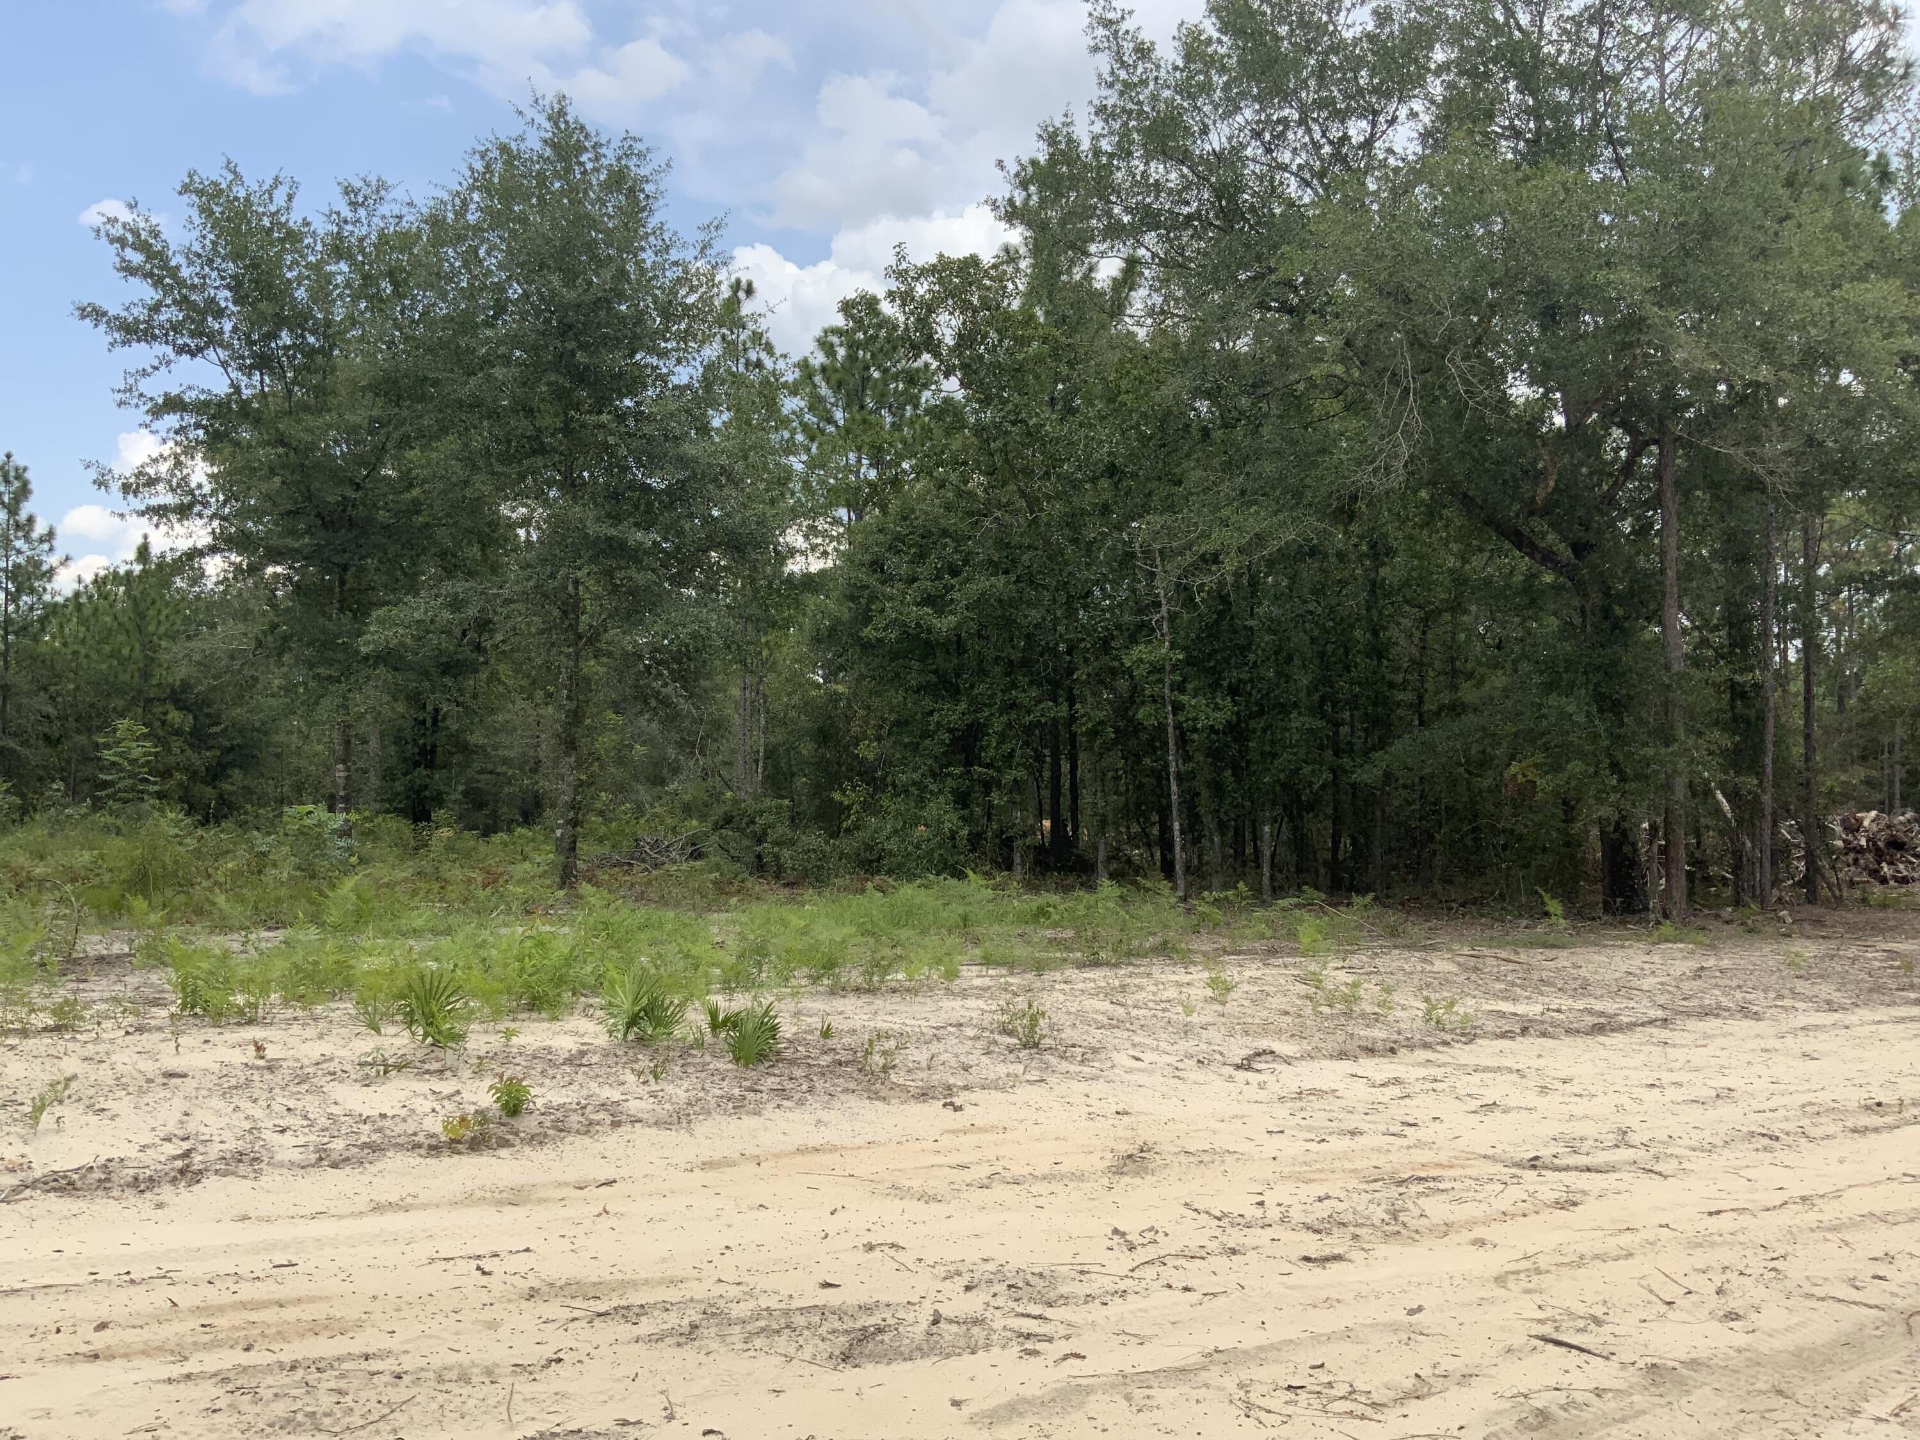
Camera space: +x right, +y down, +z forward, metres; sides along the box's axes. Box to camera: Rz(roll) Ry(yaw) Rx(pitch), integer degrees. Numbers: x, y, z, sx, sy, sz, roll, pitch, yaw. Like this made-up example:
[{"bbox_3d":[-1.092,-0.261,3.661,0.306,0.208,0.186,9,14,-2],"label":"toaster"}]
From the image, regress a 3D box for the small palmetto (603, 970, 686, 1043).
[{"bbox_3d":[-2.036,1.843,10.348,0.530,0.489,0.450,0,-3,0],"label":"small palmetto"}]

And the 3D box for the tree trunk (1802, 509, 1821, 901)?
[{"bbox_3d":[12.376,-0.147,23.396,0.180,5.660,0.180,1,-3,0],"label":"tree trunk"}]

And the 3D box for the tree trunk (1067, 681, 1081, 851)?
[{"bbox_3d":[2.062,0.875,28.991,0.170,3.028,0.170,-1,-3,0],"label":"tree trunk"}]

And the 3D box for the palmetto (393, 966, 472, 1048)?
[{"bbox_3d":[-3.351,1.821,10.223,0.490,0.521,0.450,0,-3,0],"label":"palmetto"}]

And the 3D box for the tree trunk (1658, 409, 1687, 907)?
[{"bbox_3d":[8.292,-0.584,18.700,0.340,5.790,0.320,0,-2,0],"label":"tree trunk"}]

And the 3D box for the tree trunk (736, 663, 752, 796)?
[{"bbox_3d":[-4.566,0.254,34.000,0.300,2.820,0.280,0,-2,0],"label":"tree trunk"}]

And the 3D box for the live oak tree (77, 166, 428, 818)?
[{"bbox_3d":[-12.532,-3.774,28.500,6.400,12.090,6.200,0,-2,0],"label":"live oak tree"}]

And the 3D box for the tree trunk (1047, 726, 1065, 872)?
[{"bbox_3d":[1.624,1.259,27.000,0.280,2.440,0.260,0,-2,0],"label":"tree trunk"}]

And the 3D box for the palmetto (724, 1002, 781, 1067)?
[{"bbox_3d":[-1.162,1.758,9.000,0.330,0.360,0.320,0,-2,0],"label":"palmetto"}]

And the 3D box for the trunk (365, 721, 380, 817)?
[{"bbox_3d":[-12.014,0.999,32.990,0.200,1.969,0.200,-1,-3,0],"label":"trunk"}]

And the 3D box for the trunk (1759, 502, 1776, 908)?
[{"bbox_3d":[11.512,-0.231,22.924,0.170,5.806,0.170,2,-3,0],"label":"trunk"}]

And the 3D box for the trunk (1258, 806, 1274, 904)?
[{"bbox_3d":[4.510,1.982,23.622,0.170,1.428,0.170,-1,-3,0],"label":"trunk"}]

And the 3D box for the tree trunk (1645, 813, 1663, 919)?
[{"bbox_3d":[8.066,1.692,18.700,0.190,1.240,0.180,0,-2,0],"label":"tree trunk"}]

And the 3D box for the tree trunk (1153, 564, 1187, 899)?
[{"bbox_3d":[2.820,0.091,21.600,0.400,4.630,0.300,0,-2,0],"label":"tree trunk"}]

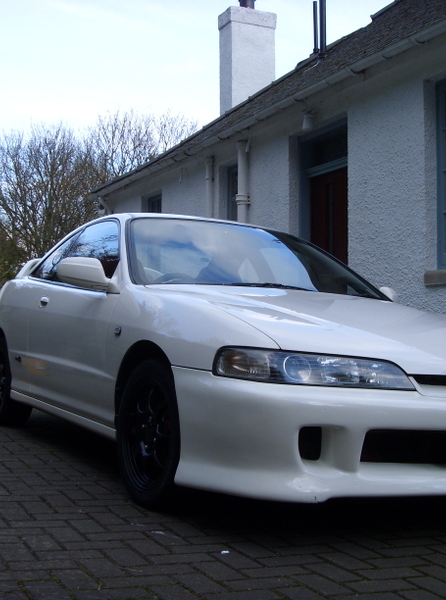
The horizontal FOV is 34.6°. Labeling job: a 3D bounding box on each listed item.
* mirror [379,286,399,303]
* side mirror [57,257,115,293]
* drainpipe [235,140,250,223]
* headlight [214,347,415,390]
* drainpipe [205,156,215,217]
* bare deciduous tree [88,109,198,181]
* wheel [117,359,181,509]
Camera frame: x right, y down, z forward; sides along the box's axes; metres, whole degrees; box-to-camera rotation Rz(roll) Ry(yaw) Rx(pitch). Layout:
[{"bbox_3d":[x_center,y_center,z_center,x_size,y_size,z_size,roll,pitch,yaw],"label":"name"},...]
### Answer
[{"bbox_3d":[0.958,-0.001,4.140,0.230,0.155,0.170,4,-4,-29],"label":"mirror"},{"bbox_3d":[-0.617,-0.112,3.265,0.230,0.155,0.170,4,-4,-29],"label":"side mirror"},{"bbox_3d":[0.224,-0.365,8.242,0.155,2.951,0.125,2,-3,-29],"label":"drainpipe"},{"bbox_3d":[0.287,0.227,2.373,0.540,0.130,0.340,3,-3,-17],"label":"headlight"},{"bbox_3d":[-0.168,-0.333,8.971,0.125,2.935,0.095,2,-3,-29],"label":"drainpipe"},{"bbox_3d":[-2.836,-2.463,25.788,4.500,8.840,4.500,0,-3,0],"label":"bare deciduous tree"},{"bbox_3d":[-0.218,0.503,2.784,0.200,0.580,0.580,4,-4,-29],"label":"wheel"}]

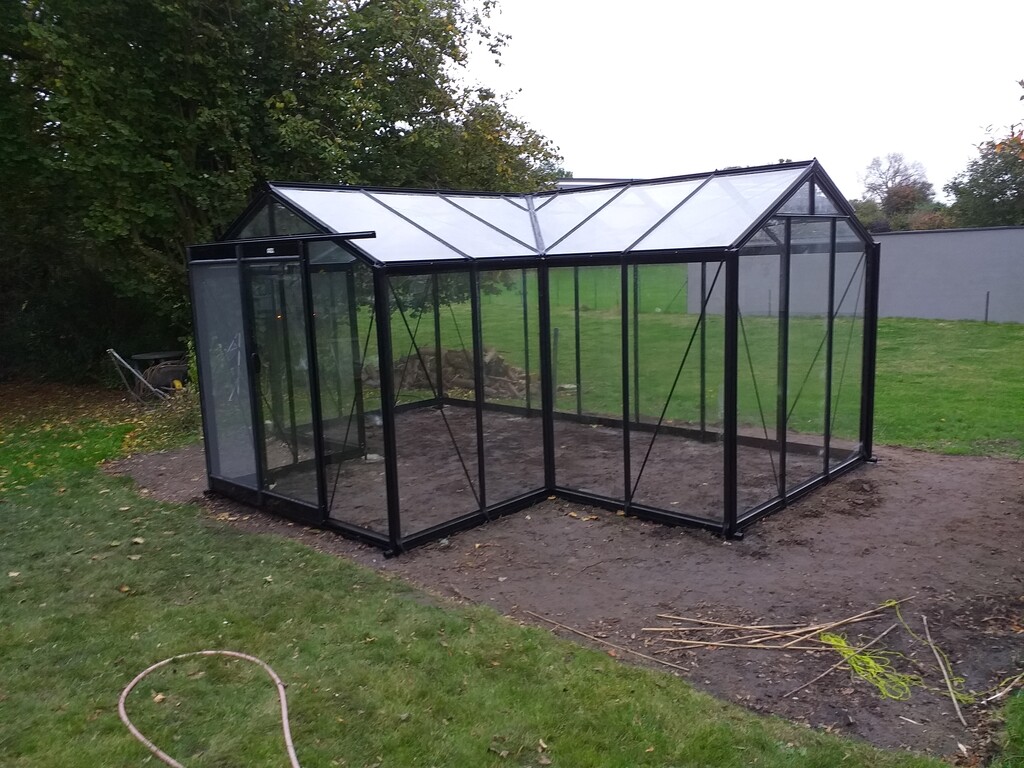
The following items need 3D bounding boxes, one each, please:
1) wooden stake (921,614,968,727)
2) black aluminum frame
[{"bbox_3d":[1.775,1.157,3.300,0.030,0.023,0.944,1,9,19],"label":"wooden stake"},{"bbox_3d":[-0.327,-0.459,6.908,5.324,2.342,3.920,6,11,43],"label":"black aluminum frame"}]

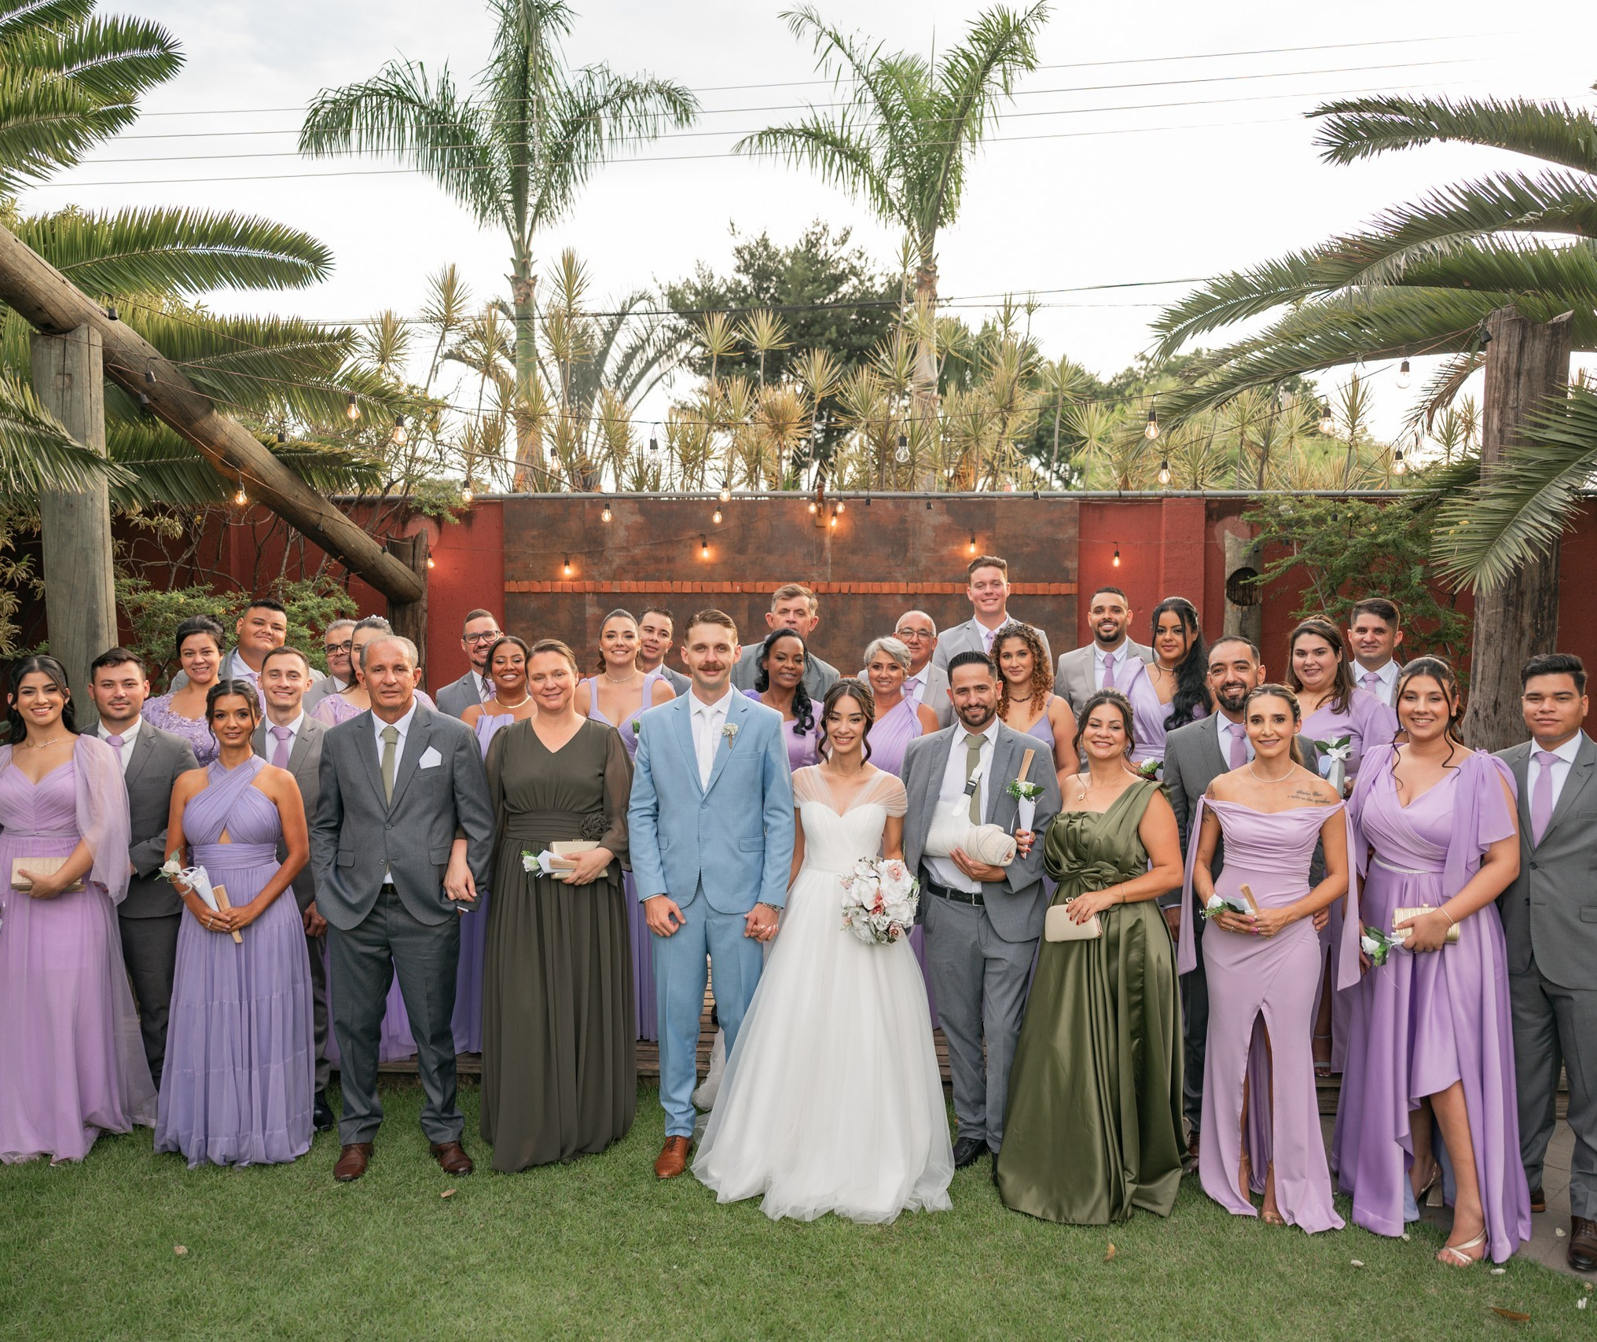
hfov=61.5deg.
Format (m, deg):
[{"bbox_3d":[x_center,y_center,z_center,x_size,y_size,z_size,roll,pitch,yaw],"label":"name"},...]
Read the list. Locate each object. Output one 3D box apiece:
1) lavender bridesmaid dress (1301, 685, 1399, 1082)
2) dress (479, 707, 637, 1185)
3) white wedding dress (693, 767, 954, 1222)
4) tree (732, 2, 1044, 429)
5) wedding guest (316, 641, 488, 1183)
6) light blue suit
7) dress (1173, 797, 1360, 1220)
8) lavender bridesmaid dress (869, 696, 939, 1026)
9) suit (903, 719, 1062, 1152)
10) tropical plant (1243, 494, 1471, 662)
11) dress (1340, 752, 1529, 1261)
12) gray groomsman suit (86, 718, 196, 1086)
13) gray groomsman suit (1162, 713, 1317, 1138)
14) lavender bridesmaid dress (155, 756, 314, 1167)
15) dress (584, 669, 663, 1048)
[{"bbox_3d":[1.979,0.754,5.079,0.531,1.365,0.420,2,5,20],"label":"lavender bridesmaid dress"},{"bbox_3d":[-0.811,0.895,4.508,0.520,1.477,0.420,0,5,-6],"label":"dress"},{"bbox_3d":[0.081,0.967,4.444,0.864,1.345,0.900,0,5,2],"label":"white wedding dress"},{"bbox_3d":[1.086,-3.189,14.821,3.400,8.200,3.300,0,4,0],"label":"tree"},{"bbox_3d":[-1.305,0.758,4.427,0.579,1.763,0.380,-1,5,-10],"label":"wedding guest"},{"bbox_3d":[-0.288,0.794,4.422,0.550,1.470,0.330,0,4,-4],"label":"light blue suit"},{"bbox_3d":[1.442,1.024,4.128,0.524,1.283,0.450,2,5,22],"label":"dress"},{"bbox_3d":[0.416,0.772,5.503,0.480,1.330,0.420,0,4,4],"label":"lavender bridesmaid dress"},{"bbox_3d":[0.611,0.871,4.456,0.523,1.433,0.360,1,5,13],"label":"suit"},{"bbox_3d":[3.146,0.163,7.539,1.400,2.250,1.200,1,5,10],"label":"tropical plant"},{"bbox_3d":[1.889,0.946,3.991,0.527,1.460,0.500,3,6,36],"label":"dress"},{"bbox_3d":[-2.441,0.852,4.827,0.550,1.380,0.330,-1,4,-19],"label":"gray groomsman suit"},{"bbox_3d":[1.520,0.857,4.616,0.508,1.436,0.340,2,5,20],"label":"gray groomsman suit"},{"bbox_3d":[-1.913,0.955,4.553,0.501,1.351,0.460,-1,5,-15],"label":"lavender bridesmaid dress"},{"bbox_3d":[-0.716,0.727,5.430,0.500,1.450,0.420,-1,4,-8],"label":"dress"}]

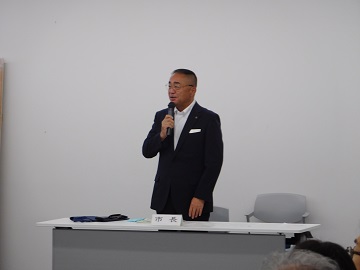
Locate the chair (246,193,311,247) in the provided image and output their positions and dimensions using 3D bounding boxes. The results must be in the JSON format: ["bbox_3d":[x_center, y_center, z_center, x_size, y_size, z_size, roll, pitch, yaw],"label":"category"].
[{"bbox_3d":[0.717,0.850,18.002,0.540,0.789,0.540,1,2,17],"label":"chair"}]

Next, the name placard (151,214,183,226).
[{"bbox_3d":[-0.082,0.565,15.481,0.200,0.070,0.060,1,2,17],"label":"name placard"}]

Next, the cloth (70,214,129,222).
[{"bbox_3d":[-0.553,0.564,15.861,0.350,0.042,0.230,1,2,17],"label":"cloth"}]

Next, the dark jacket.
[{"bbox_3d":[0.017,0.155,16.100,0.540,0.760,0.350,1,2,30],"label":"dark jacket"}]

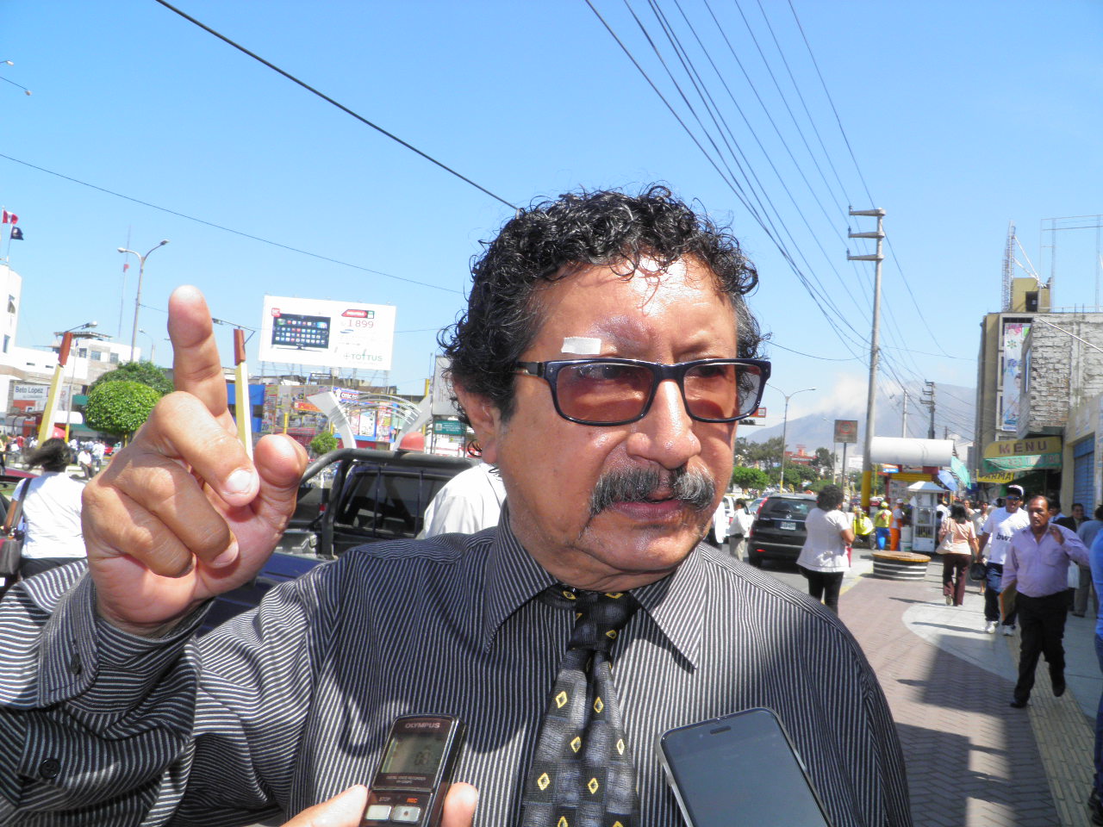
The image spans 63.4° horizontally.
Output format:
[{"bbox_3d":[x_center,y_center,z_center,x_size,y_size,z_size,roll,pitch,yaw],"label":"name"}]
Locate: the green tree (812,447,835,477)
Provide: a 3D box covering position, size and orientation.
[{"bbox_3d":[38.210,8.692,125.000,3.600,8.100,3.600,4,-4,0],"label":"green tree"}]

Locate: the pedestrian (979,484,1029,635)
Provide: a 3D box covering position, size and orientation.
[{"bbox_3d":[5.354,1.737,10.550,0.620,1.770,0.500,2,-4,24],"label":"pedestrian"}]

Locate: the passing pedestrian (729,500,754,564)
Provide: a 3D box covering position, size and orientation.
[{"bbox_3d":[3.858,2.505,18.200,0.420,1.550,0.500,2,-4,31],"label":"passing pedestrian"}]

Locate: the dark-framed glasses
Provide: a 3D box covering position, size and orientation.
[{"bbox_3d":[0.039,-0.014,0.578,0.146,0.045,0.143,-1,4,-23],"label":"dark-framed glasses"}]

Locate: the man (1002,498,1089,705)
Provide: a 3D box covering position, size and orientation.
[{"bbox_3d":[3.850,1.467,6.950,0.660,1.670,0.550,2,-4,27],"label":"man"}]

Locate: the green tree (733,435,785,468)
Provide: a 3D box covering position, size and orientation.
[{"bbox_3d":[22.084,6.689,97.675,6.200,8.220,6.000,3,-5,13],"label":"green tree"}]

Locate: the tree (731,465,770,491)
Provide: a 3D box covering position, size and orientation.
[{"bbox_3d":[10.819,4.562,49.872,2.600,3.251,2.600,3,-5,13],"label":"tree"}]

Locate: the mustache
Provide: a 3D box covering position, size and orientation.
[{"bbox_3d":[0.061,0.046,0.540,0.084,0.033,0.030,3,-2,-18],"label":"mustache"}]

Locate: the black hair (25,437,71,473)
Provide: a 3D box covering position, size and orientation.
[{"bbox_3d":[-2.803,0.229,5.000,0.250,0.200,0.200,6,-5,-17],"label":"black hair"}]

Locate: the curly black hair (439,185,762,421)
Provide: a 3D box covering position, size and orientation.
[{"bbox_3d":[0.032,-0.062,0.610,0.210,0.185,0.220,-1,4,-23],"label":"curly black hair"}]

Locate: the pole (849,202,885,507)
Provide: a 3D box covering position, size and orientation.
[{"bbox_3d":[10.736,-1.286,31.232,1.320,11.920,0.360,2,-5,25],"label":"pole"}]

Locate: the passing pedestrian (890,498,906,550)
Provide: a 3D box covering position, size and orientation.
[{"bbox_3d":[9.694,3.199,25.000,0.400,1.620,0.460,4,-4,-5],"label":"passing pedestrian"}]

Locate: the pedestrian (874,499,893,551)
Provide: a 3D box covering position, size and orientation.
[{"bbox_3d":[9.383,3.249,25.200,0.480,1.620,0.420,2,-4,30],"label":"pedestrian"}]

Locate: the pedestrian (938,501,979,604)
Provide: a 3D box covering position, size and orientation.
[{"bbox_3d":[6.312,2.198,13.837,0.580,1.599,0.400,2,-5,25],"label":"pedestrian"}]

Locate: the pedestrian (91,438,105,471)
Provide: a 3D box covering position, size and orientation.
[{"bbox_3d":[-23.346,2.110,46.000,0.520,1.670,0.400,4,-4,0],"label":"pedestrian"}]

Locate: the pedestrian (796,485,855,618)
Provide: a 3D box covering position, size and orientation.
[{"bbox_3d":[2.852,1.549,9.300,0.580,1.620,0.420,2,-4,23],"label":"pedestrian"}]

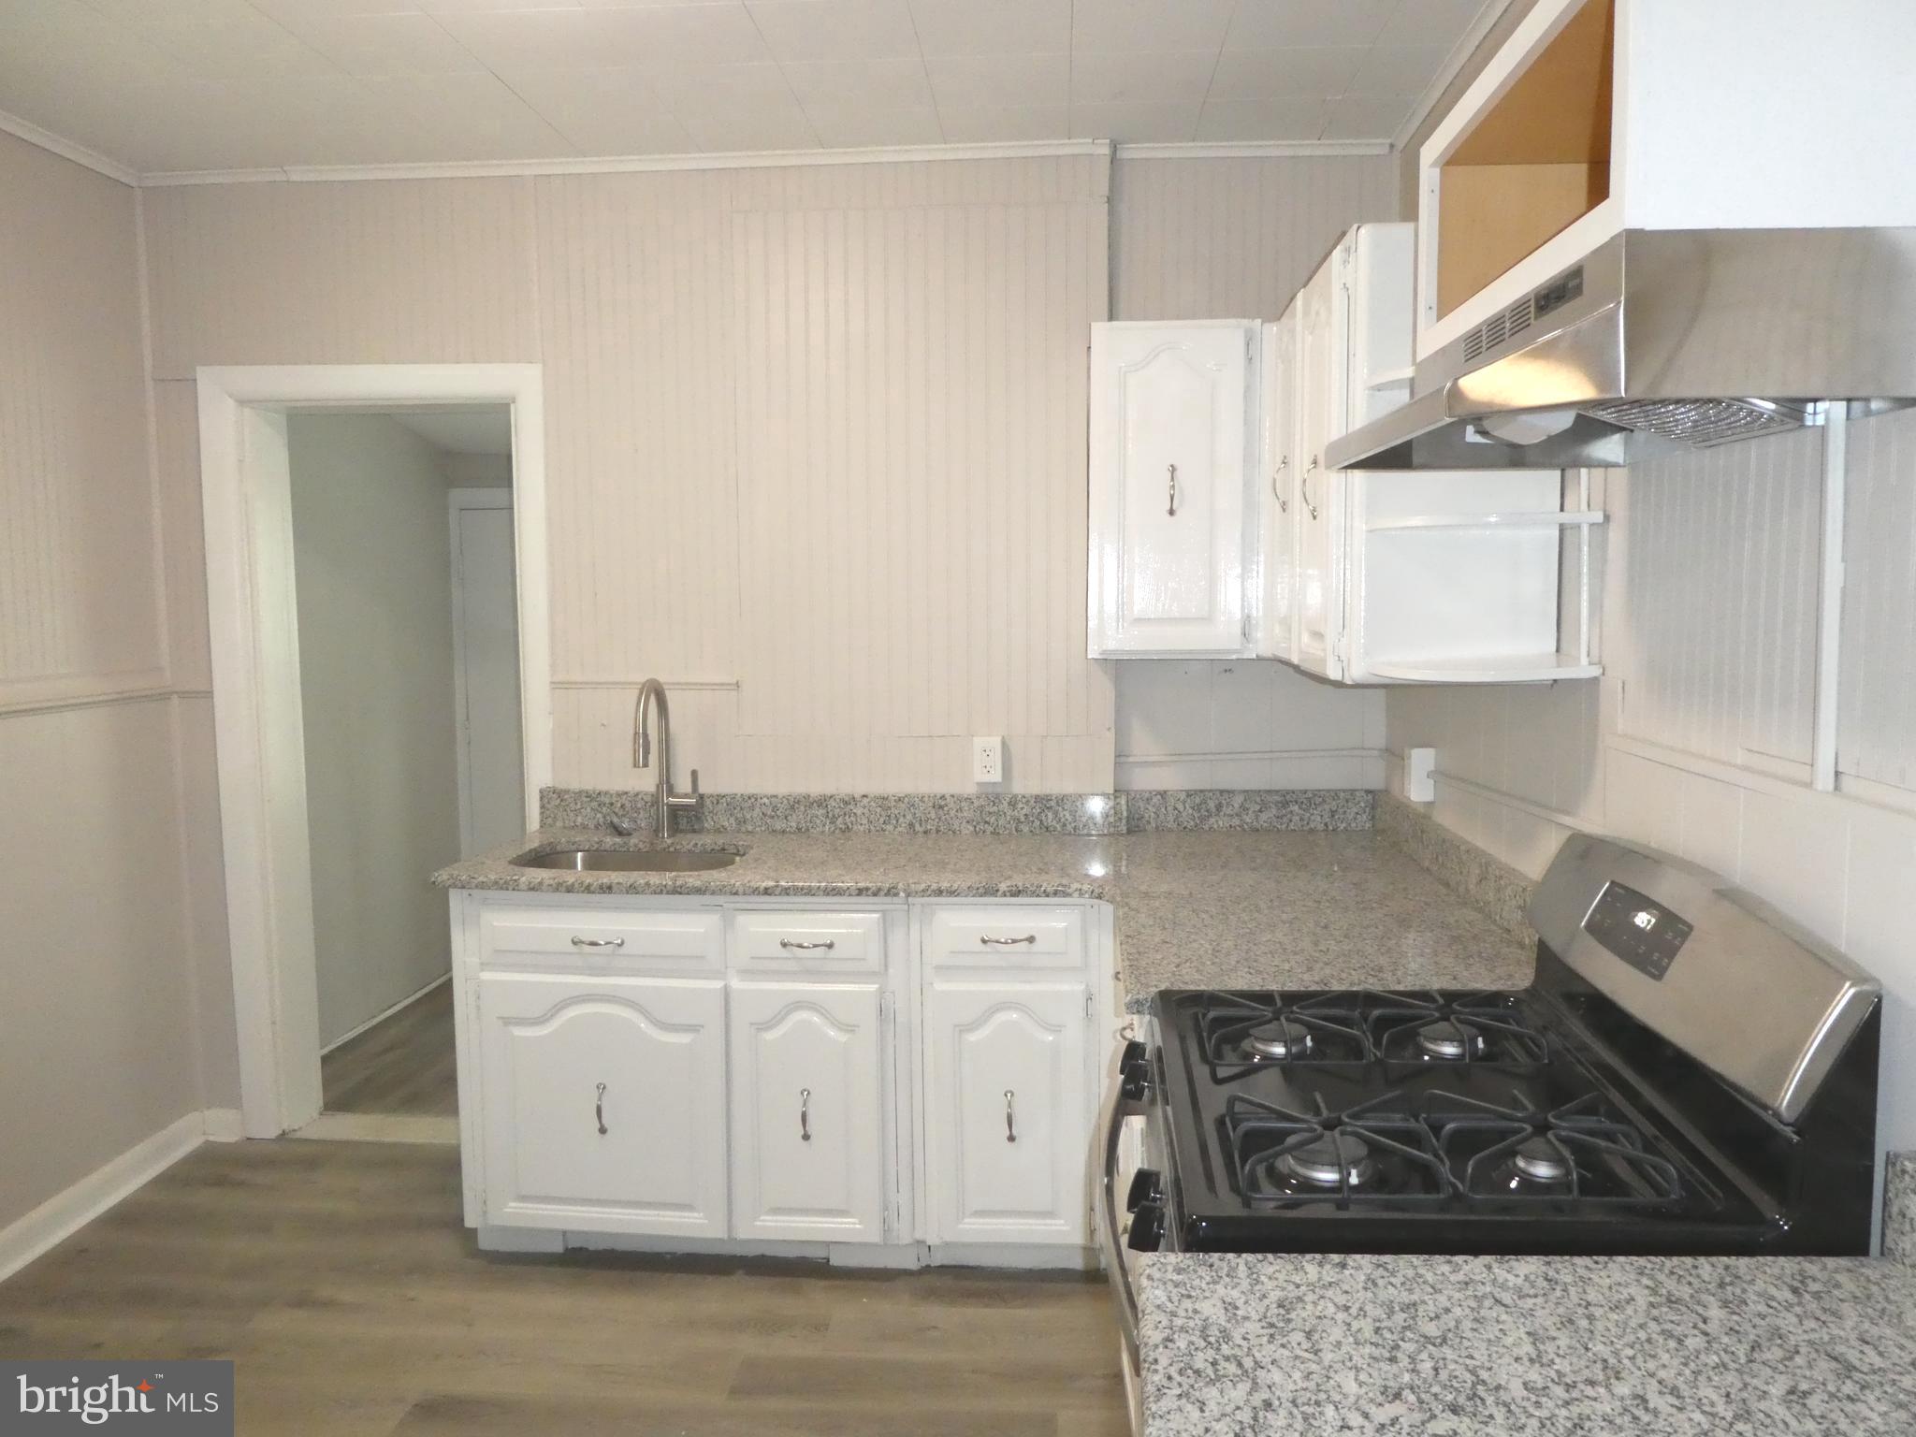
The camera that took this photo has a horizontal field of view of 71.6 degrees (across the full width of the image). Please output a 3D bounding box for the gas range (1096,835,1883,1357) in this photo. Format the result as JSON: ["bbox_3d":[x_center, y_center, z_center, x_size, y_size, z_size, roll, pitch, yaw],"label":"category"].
[{"bbox_3d":[0.541,0.785,1.691,0.712,1.164,0.756,0,6,4],"label":"gas range"}]

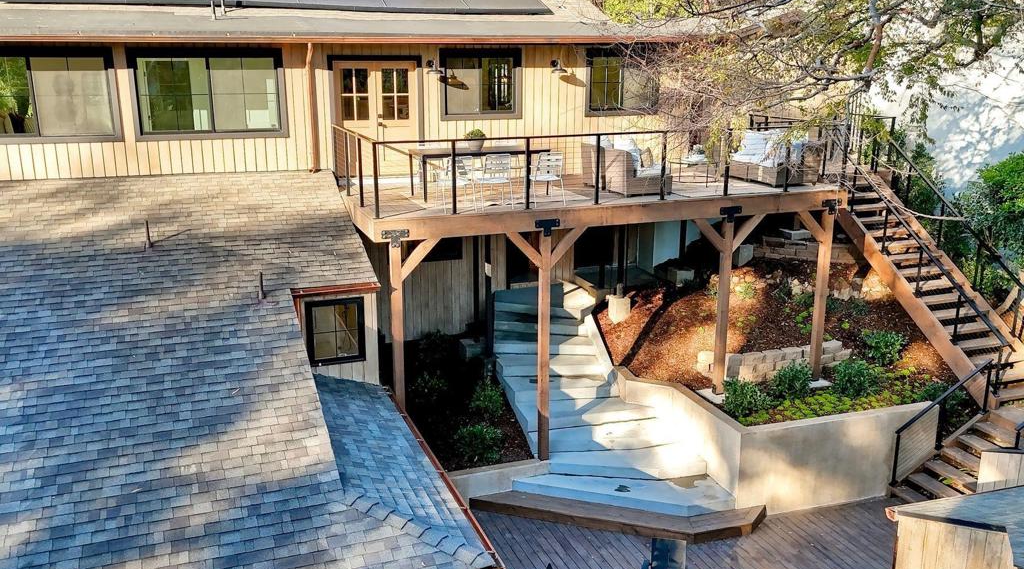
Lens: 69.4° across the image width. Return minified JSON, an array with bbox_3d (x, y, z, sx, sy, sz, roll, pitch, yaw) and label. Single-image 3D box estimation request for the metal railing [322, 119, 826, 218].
[{"bbox_3d":[1.368,-2.280,13.099,7.900,1.080,3.500,-5,16,-16],"label":"metal railing"}]

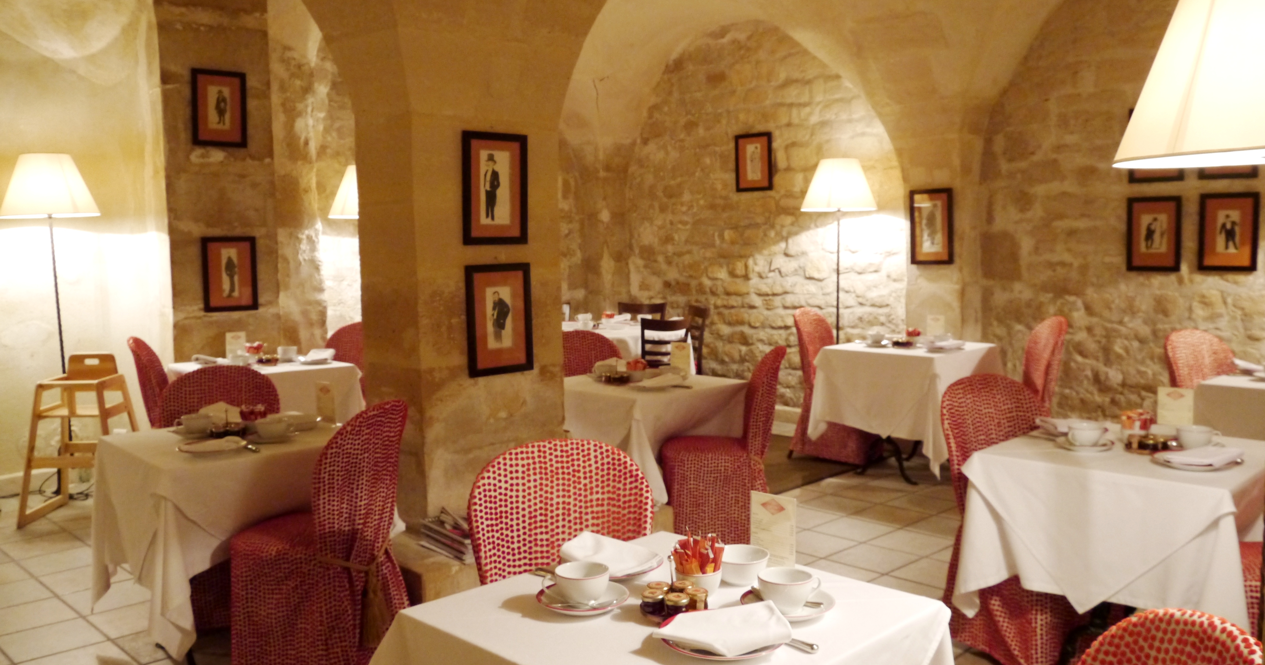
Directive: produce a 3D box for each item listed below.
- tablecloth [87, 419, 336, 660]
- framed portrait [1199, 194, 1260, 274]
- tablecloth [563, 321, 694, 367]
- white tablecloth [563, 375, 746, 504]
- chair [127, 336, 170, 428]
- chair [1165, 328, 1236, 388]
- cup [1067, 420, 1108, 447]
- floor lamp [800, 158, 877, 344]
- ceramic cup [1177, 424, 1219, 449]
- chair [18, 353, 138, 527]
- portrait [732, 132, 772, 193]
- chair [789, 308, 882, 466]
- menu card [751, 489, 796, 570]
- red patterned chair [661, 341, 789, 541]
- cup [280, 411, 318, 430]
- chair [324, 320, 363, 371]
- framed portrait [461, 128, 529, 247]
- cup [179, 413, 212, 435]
[{"bbox_3d":[-1.405,0.743,3.624,0.760,0.755,0.760,-6,8,-44],"label":"tablecloth"},{"bbox_3d":[3.730,-0.627,6.406,0.335,0.485,0.025,4,7,45],"label":"framed portrait"},{"bbox_3d":[-0.276,0.347,8.479,1.400,0.760,0.820,4,7,43],"label":"tablecloth"},{"bbox_3d":[0.053,0.602,4.788,0.710,0.750,0.710,-6,7,-44],"label":"white tablecloth"},{"bbox_3d":[-2.267,0.483,5.341,0.590,0.950,0.490,-2,6,-20],"label":"chair"},{"bbox_3d":[3.184,0.470,5.458,0.480,0.950,0.550,-2,5,-17],"label":"chair"},{"bbox_3d":[1.469,0.328,3.322,0.105,0.066,0.120,5,8,45],"label":"cup"},{"bbox_3d":[1.343,-0.168,6.711,0.490,1.930,0.490,5,8,45],"label":"floor lamp"},{"bbox_3d":[1.755,0.326,3.166,0.122,0.065,0.102,2,6,29],"label":"ceramic cup"},{"bbox_3d":[-2.796,0.548,5.242,0.510,0.820,0.490,0,5,0],"label":"chair"},{"bbox_3d":[0.900,-1.250,7.550,0.315,0.418,0.030,4,7,40],"label":"portrait"},{"bbox_3d":[1.342,0.345,6.495,0.590,0.950,0.490,4,7,35],"label":"chair"},{"bbox_3d":[0.290,0.405,2.090,0.104,0.150,0.025,3,6,35],"label":"menu card"},{"bbox_3d":[0.439,0.527,4.626,0.510,0.925,0.450,1,5,13],"label":"red patterned chair"},{"bbox_3d":[-1.191,0.313,3.661,0.125,0.066,0.110,-2,6,-18],"label":"cup"},{"bbox_3d":[-1.677,0.414,5.998,0.490,0.950,0.590,2,6,25],"label":"chair"},{"bbox_3d":[-0.591,-0.623,4.452,0.025,0.485,0.345,4,7,45],"label":"framed portrait"},{"bbox_3d":[-1.522,0.316,3.549,0.122,0.065,0.102,-3,6,-23],"label":"cup"}]

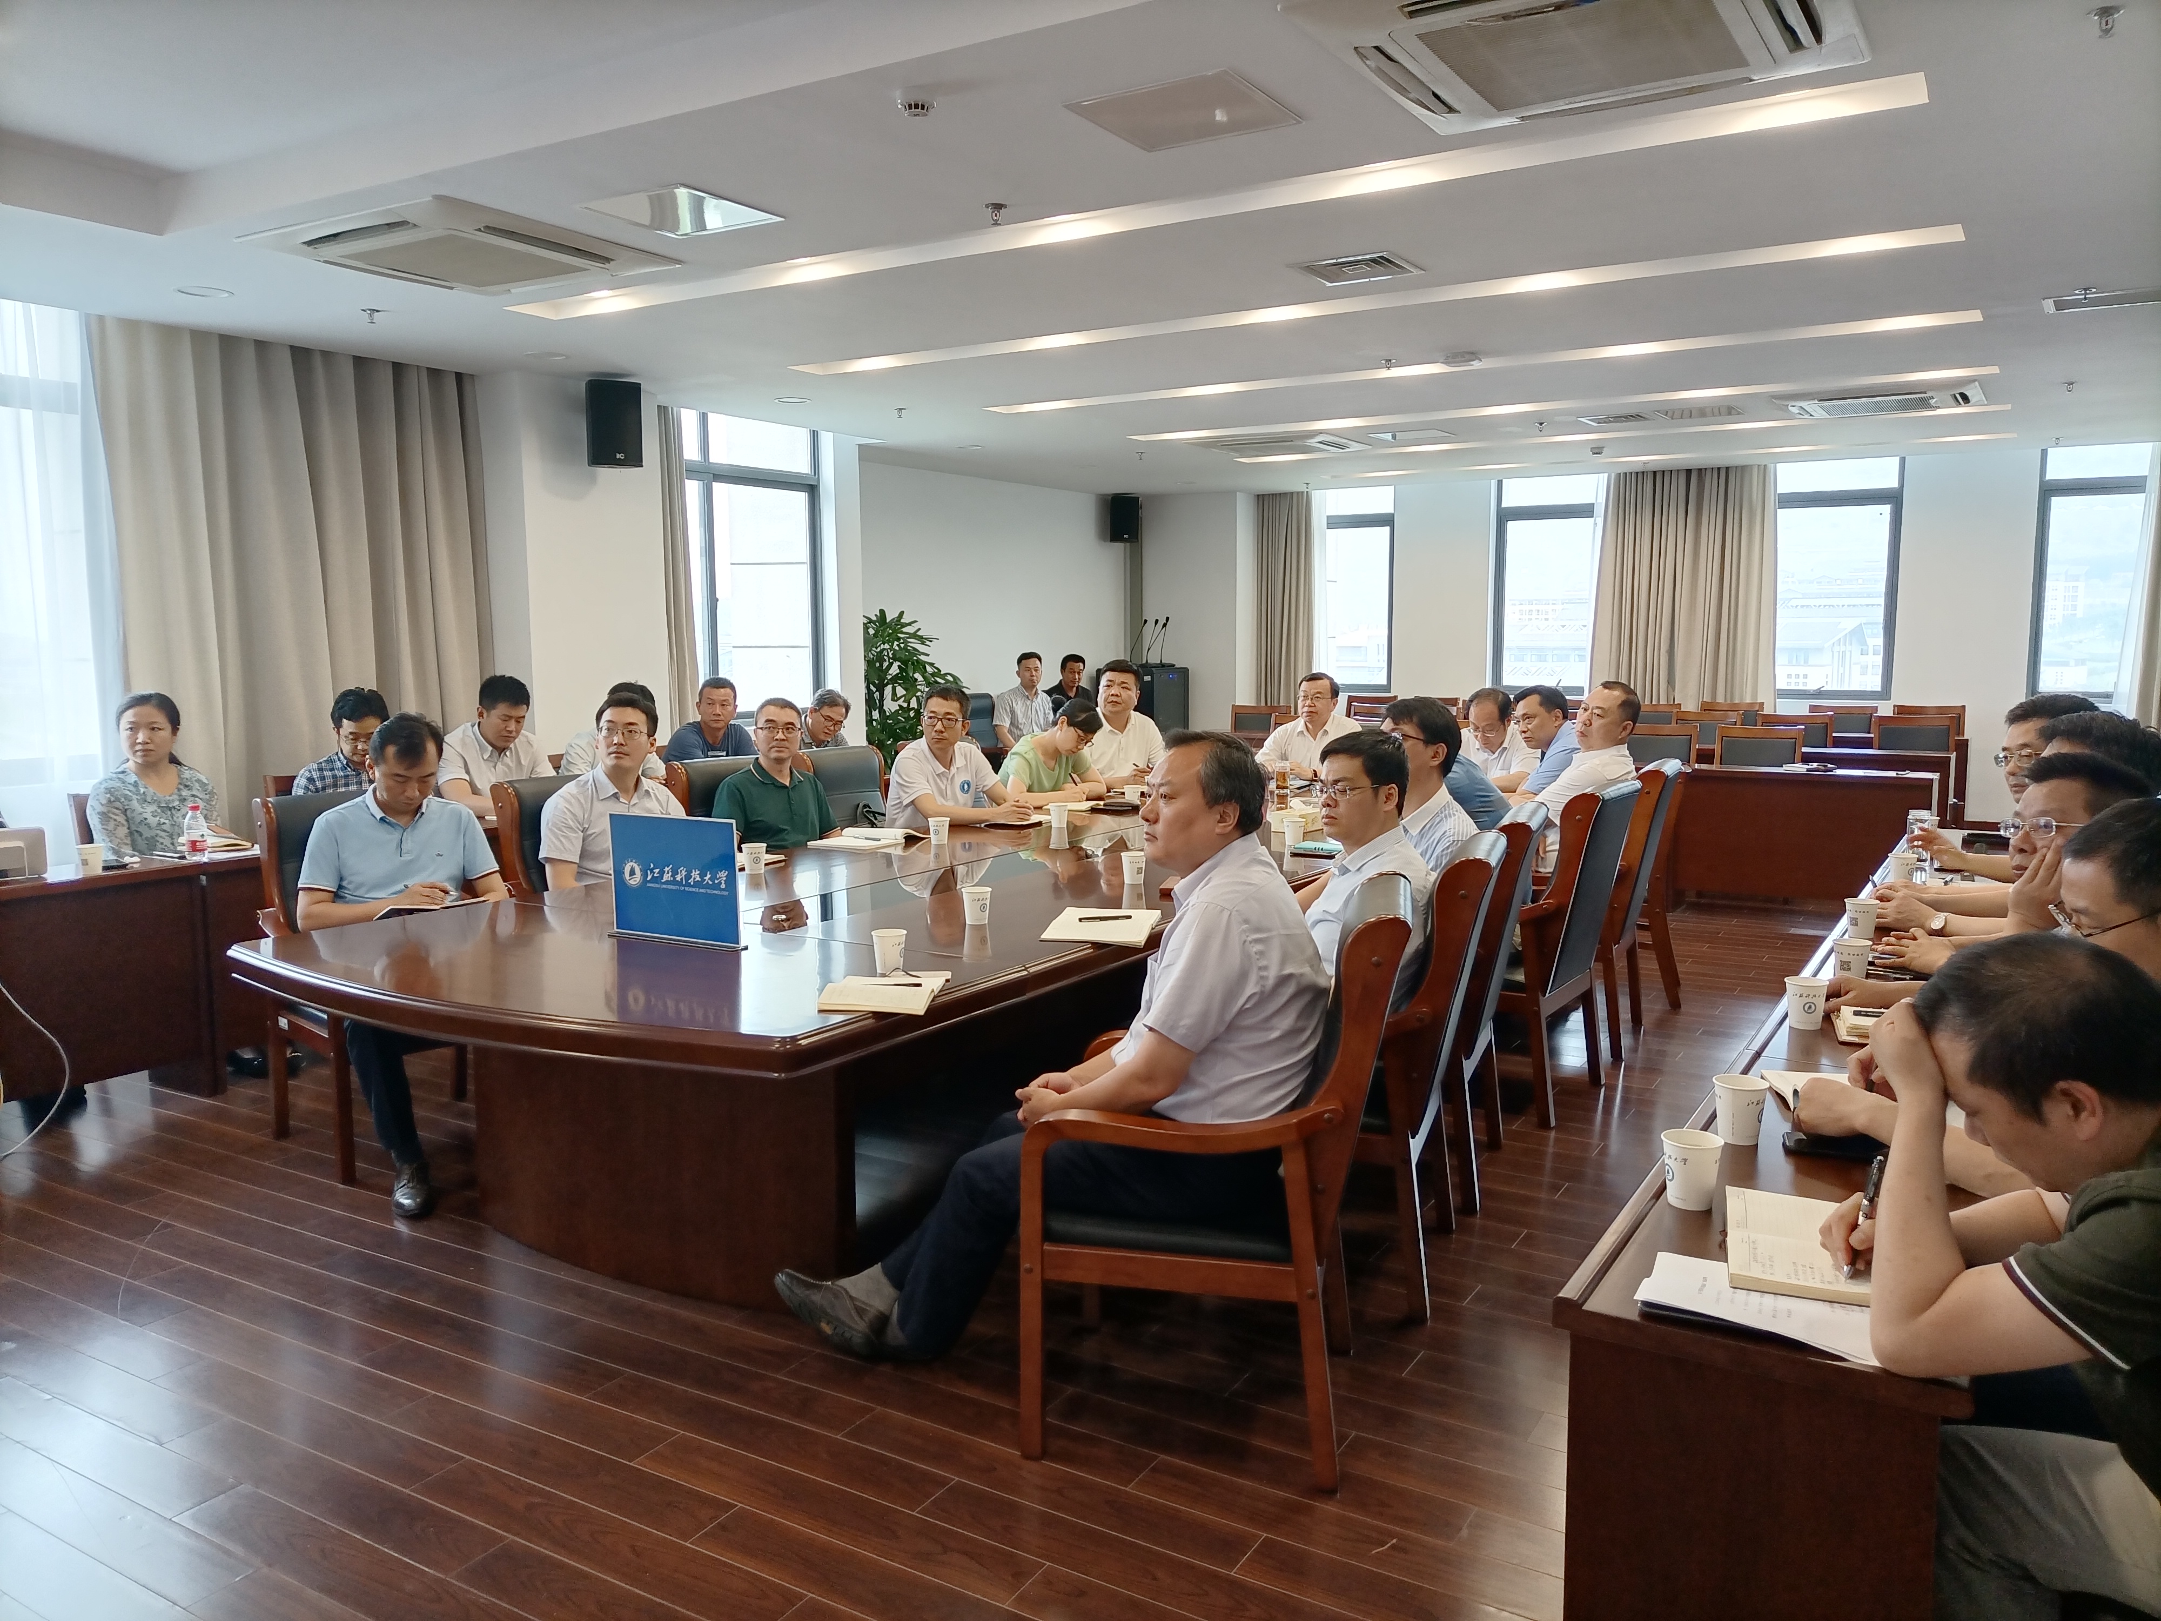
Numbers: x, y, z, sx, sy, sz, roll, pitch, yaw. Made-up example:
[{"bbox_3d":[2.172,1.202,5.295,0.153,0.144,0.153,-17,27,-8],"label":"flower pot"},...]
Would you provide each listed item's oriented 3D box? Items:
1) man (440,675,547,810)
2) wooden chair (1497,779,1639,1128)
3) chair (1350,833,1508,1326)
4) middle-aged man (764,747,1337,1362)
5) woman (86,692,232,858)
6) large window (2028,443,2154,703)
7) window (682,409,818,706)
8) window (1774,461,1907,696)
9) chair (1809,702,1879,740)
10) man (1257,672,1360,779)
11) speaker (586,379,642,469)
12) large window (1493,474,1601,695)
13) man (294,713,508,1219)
[{"bbox_3d":[-2.272,0.116,6.493,0.800,1.320,0.520,5,8,42],"label":"man"},{"bbox_3d":[1.336,0.410,5.135,0.675,0.990,0.585,3,7,31],"label":"wooden chair"},{"bbox_3d":[0.606,0.566,3.737,0.660,0.990,0.580,2,7,18],"label":"chair"},{"bbox_3d":[-0.066,0.482,3.083,1.080,1.270,0.540,1,6,14],"label":"middle-aged man"},{"bbox_3d":[-2.998,0.255,5.347,0.500,1.265,0.750,-5,8,-41],"label":"woman"},{"bbox_3d":[6.817,-1.537,10.611,0.960,1.680,0.120,4,8,31],"label":"large window"},{"bbox_3d":[-1.973,-1.439,9.762,0.120,1.770,1.280,4,7,31],"label":"window"},{"bbox_3d":[5.254,-1.636,11.561,0.965,1.680,0.120,4,8,31],"label":"window"},{"bbox_3d":[5.417,-0.259,11.631,0.460,0.920,0.520,3,7,31],"label":"chair"},{"bbox_3d":[1.093,0.000,7.569,0.550,1.270,0.800,3,7,26],"label":"man"},{"bbox_3d":[-2.302,-1.868,7.899,0.280,0.415,0.250,-4,15,-33],"label":"speaker"},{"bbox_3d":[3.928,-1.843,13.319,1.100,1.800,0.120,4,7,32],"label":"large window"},{"bbox_3d":[-1.911,0.369,4.508,0.600,1.230,0.830,-4,7,-34],"label":"man"}]

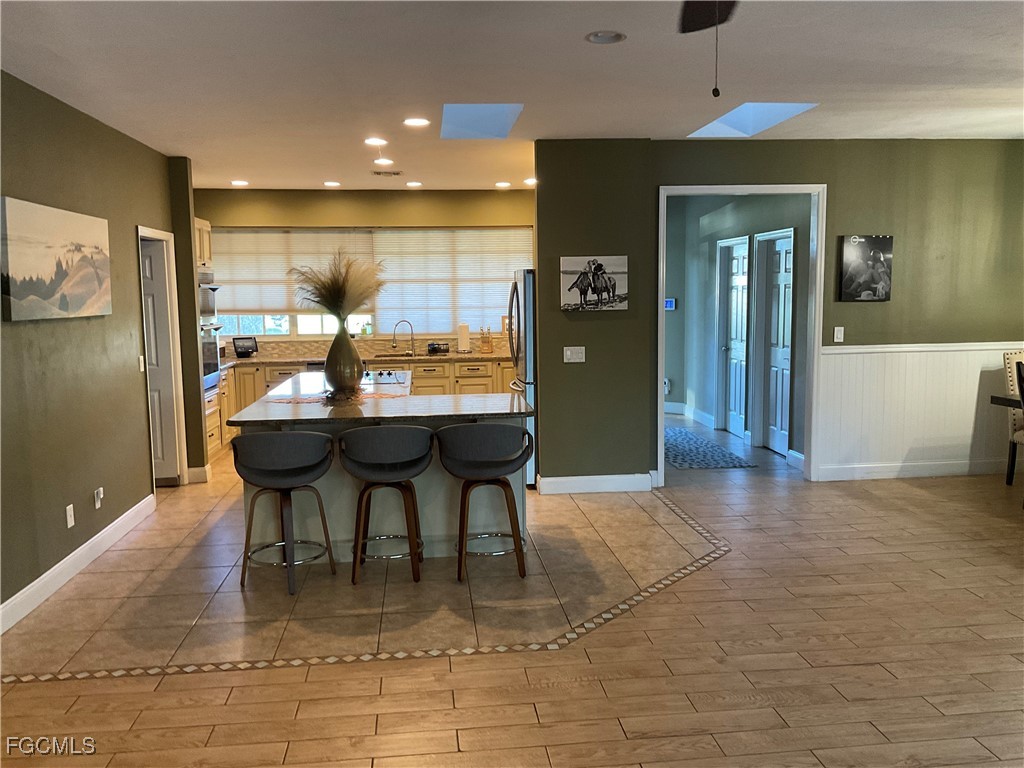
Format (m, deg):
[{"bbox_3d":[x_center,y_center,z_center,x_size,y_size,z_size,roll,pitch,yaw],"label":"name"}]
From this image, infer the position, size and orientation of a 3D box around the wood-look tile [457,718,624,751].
[{"bbox_3d":[0.107,1.289,3.147,0.606,0.011,0.153,-2,7,-6],"label":"wood-look tile"}]

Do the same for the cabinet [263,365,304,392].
[{"bbox_3d":[-2.421,0.199,9.370,0.450,0.880,0.600,-2,6,-6],"label":"cabinet"}]

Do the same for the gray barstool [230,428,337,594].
[{"bbox_3d":[-1.264,0.665,4.792,0.550,0.897,0.510,-3,7,-18],"label":"gray barstool"}]

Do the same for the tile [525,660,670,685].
[{"bbox_3d":[0.367,1.225,3.631,0.607,0.010,0.153,-2,6,-6],"label":"tile"}]

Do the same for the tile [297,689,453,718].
[{"bbox_3d":[-0.531,1.263,3.366,0.602,0.010,0.154,-2,6,-6],"label":"tile"}]

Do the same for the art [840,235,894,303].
[{"bbox_3d":[2.825,-0.920,6.849,0.409,0.511,0.036,-2,7,-6],"label":"art"}]

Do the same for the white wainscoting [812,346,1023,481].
[{"bbox_3d":[3.454,0.225,7.146,1.880,1.120,0.040,-2,6,-6],"label":"white wainscoting"}]

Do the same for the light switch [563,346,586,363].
[{"bbox_3d":[0.490,-0.227,6.690,0.164,0.120,0.012,-2,6,-6],"label":"light switch"}]

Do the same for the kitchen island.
[{"bbox_3d":[-0.870,0.486,6.340,1.730,0.914,2.820,-2,6,-6],"label":"kitchen island"}]

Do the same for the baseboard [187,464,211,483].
[{"bbox_3d":[-2.718,0.778,7.482,0.165,0.138,0.200,-2,6,-6],"label":"baseboard"}]

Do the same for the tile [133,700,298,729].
[{"bbox_3d":[-1.142,1.288,3.326,0.606,0.011,0.153,-2,7,-6],"label":"tile"}]

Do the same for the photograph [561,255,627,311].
[{"bbox_3d":[0.637,-0.777,6.633,0.520,0.408,0.035,-2,6,-6],"label":"photograph"}]

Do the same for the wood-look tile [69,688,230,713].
[{"bbox_3d":[-1.439,1.271,3.430,0.602,0.010,0.154,-2,6,-6],"label":"wood-look tile"}]

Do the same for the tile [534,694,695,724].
[{"bbox_3d":[0.397,1.254,3.305,0.602,0.010,0.154,-2,6,-6],"label":"tile"}]

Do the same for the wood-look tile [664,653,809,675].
[{"bbox_3d":[0.968,1.204,3.677,0.602,0.010,0.154,-2,6,-6],"label":"wood-look tile"}]

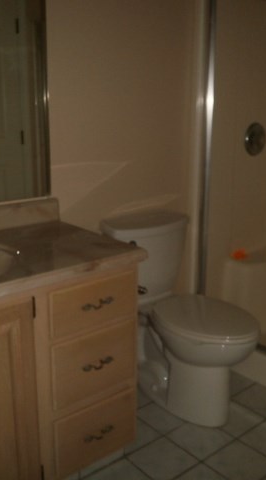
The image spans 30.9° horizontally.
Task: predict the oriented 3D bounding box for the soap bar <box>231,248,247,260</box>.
[{"bbox_3d":[0.606,0.085,2.736,0.085,0.042,0.055,-12,18,-38],"label":"soap bar"}]

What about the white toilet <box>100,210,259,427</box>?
[{"bbox_3d":[0.231,0.334,2.091,0.433,0.806,0.682,-12,18,-38],"label":"white toilet"}]

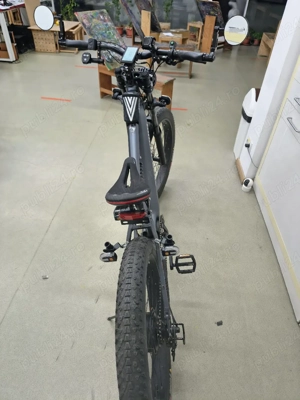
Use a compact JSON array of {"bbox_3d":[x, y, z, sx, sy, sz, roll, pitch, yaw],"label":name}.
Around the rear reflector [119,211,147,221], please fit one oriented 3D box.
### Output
[{"bbox_3d":[-0.061,0.055,0.965,0.093,0.031,0.025,-3,41,1],"label":"rear reflector"}]

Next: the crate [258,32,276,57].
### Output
[{"bbox_3d":[2.352,-2.856,5.234,0.420,0.410,0.520,3,41,0],"label":"crate"}]

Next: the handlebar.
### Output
[{"bbox_3d":[-0.076,-0.673,1.247,0.735,0.080,0.125,14,42,16],"label":"handlebar"}]

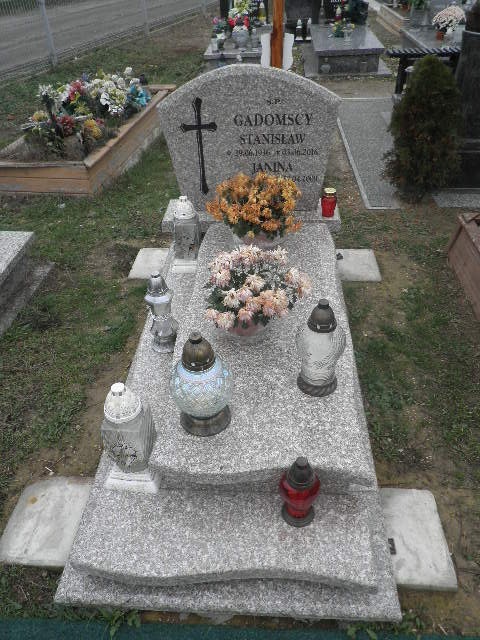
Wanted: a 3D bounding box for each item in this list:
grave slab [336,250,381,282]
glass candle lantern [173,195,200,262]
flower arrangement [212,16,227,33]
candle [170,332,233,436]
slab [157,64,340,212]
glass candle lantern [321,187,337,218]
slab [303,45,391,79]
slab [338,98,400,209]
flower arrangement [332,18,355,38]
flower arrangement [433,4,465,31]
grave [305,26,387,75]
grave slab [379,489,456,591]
[{"bbox_3d":[0.581,-0.264,2.512,0.206,0.045,0.305,1,38,4],"label":"grave slab"},{"bbox_3d":[-0.255,-0.401,2.289,0.117,0.362,0.117,1,39,4],"label":"glass candle lantern"},{"bbox_3d":[-0.243,-3.504,5.919,0.175,0.200,0.170,1,38,4],"label":"flower arrangement"},{"bbox_3d":[-0.108,0.171,1.426,0.176,0.345,0.176,1,39,4],"label":"candle"},{"bbox_3d":[0.045,-0.911,2.575,0.889,0.720,0.085,1,38,4],"label":"slab"},{"bbox_3d":[0.452,-0.596,2.524,0.077,0.131,0.077,1,39,4],"label":"glass candle lantern"},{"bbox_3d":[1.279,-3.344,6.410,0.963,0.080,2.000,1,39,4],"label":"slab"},{"bbox_3d":[1.028,-1.404,3.953,0.380,0.040,2.416,1,39,4],"label":"slab"},{"bbox_3d":[1.274,-3.650,6.225,0.249,0.179,0.212,1,39,4],"label":"flower arrangement"},{"bbox_3d":[2.475,-3.577,5.912,0.400,0.300,0.380,1,38,4],"label":"flower arrangement"},{"bbox_3d":[1.270,-3.414,6.266,0.920,0.300,1.962,1,39,4],"label":"grave"},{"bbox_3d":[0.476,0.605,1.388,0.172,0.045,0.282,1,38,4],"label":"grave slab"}]

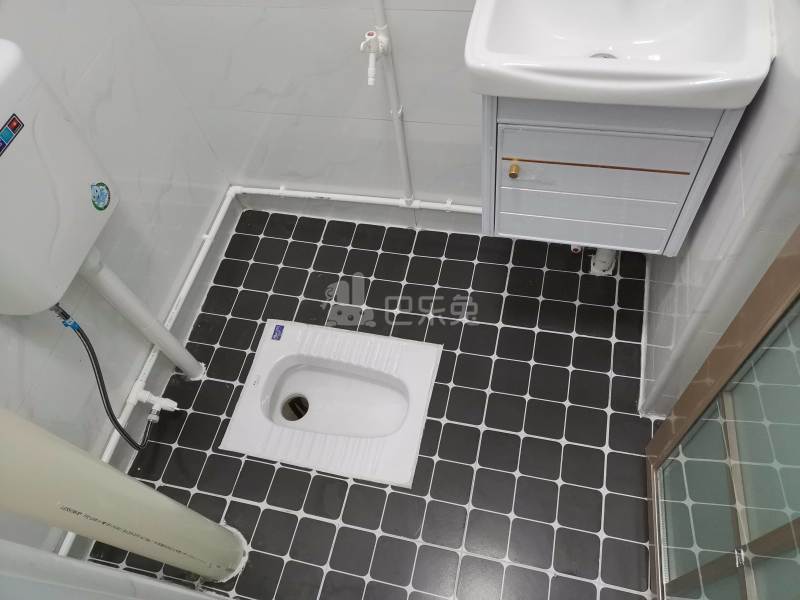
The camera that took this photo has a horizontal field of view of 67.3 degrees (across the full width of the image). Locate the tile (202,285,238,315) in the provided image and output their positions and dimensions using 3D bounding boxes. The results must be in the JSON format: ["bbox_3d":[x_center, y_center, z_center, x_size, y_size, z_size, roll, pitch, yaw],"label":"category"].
[{"bbox_3d":[-0.553,0.002,1.852,0.096,0.008,0.096,7,61,14],"label":"tile"}]

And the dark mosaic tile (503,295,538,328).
[{"bbox_3d":[0.342,0.037,1.692,0.097,0.010,0.097,7,60,14],"label":"dark mosaic tile"}]

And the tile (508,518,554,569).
[{"bbox_3d":[0.300,0.557,1.376,0.096,0.008,0.096,7,61,14],"label":"tile"}]

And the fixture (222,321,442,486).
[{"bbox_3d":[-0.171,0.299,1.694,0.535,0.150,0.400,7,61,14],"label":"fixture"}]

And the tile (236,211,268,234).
[{"bbox_3d":[-0.486,-0.252,1.996,0.096,0.008,0.096,8,61,14],"label":"tile"}]

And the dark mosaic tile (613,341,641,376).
[{"bbox_3d":[0.593,0.156,1.570,0.071,0.008,0.096,7,61,14],"label":"dark mosaic tile"}]

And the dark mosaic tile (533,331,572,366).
[{"bbox_3d":[0.416,0.134,1.620,0.097,0.010,0.097,7,60,14],"label":"dark mosaic tile"}]

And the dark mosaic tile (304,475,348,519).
[{"bbox_3d":[-0.184,0.491,1.496,0.096,0.008,0.096,7,61,14],"label":"dark mosaic tile"}]

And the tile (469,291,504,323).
[{"bbox_3d":[0.243,0.024,1.717,0.097,0.008,0.097,7,61,14],"label":"tile"}]

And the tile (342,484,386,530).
[{"bbox_3d":[-0.086,0.508,1.471,0.097,0.010,0.097,7,60,14],"label":"tile"}]

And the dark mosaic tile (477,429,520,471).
[{"bbox_3d":[0.248,0.374,1.495,0.096,0.008,0.096,8,61,14],"label":"dark mosaic tile"}]

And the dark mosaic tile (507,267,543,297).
[{"bbox_3d":[0.362,-0.050,1.733,0.095,0.010,0.095,8,61,14],"label":"dark mosaic tile"}]

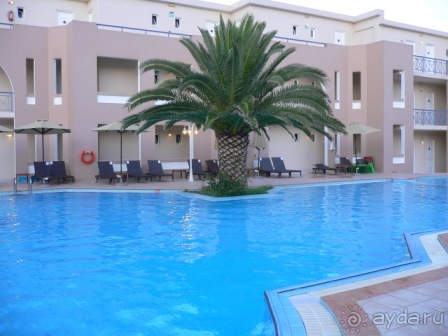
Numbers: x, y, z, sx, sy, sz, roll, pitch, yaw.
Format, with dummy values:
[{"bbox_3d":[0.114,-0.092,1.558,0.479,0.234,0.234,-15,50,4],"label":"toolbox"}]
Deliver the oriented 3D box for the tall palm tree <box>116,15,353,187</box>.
[{"bbox_3d":[0.319,-2.399,16.291,8.000,6.250,7.800,0,2,0],"label":"tall palm tree"}]

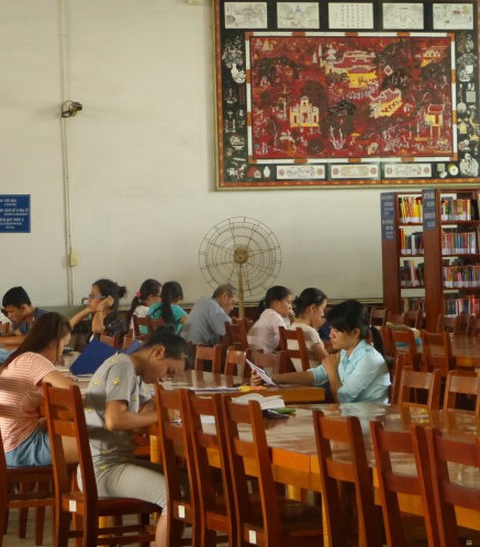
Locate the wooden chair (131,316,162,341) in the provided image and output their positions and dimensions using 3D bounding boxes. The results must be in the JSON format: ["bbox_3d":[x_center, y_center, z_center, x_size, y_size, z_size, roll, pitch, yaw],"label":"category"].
[{"bbox_3d":[-0.590,0.827,19.179,0.520,0.950,0.430,-1,1,-20],"label":"wooden chair"}]

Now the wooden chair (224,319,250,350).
[{"bbox_3d":[0.200,0.815,16.355,0.510,0.940,0.390,-2,1,-21],"label":"wooden chair"}]

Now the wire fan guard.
[{"bbox_3d":[0.000,-0.155,21.900,0.810,0.810,0.200,-2,1,2],"label":"wire fan guard"}]

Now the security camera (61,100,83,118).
[{"bbox_3d":[-1.745,-1.709,23.500,0.240,0.180,0.120,-1,1,37],"label":"security camera"}]

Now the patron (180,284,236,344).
[{"bbox_3d":[-0.080,0.704,18.507,0.720,1.190,0.500,-2,1,-22],"label":"patron"}]

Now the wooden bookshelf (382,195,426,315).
[{"bbox_3d":[2.135,0.116,24.309,1.100,1.982,0.440,-2,1,-20],"label":"wooden bookshelf"}]

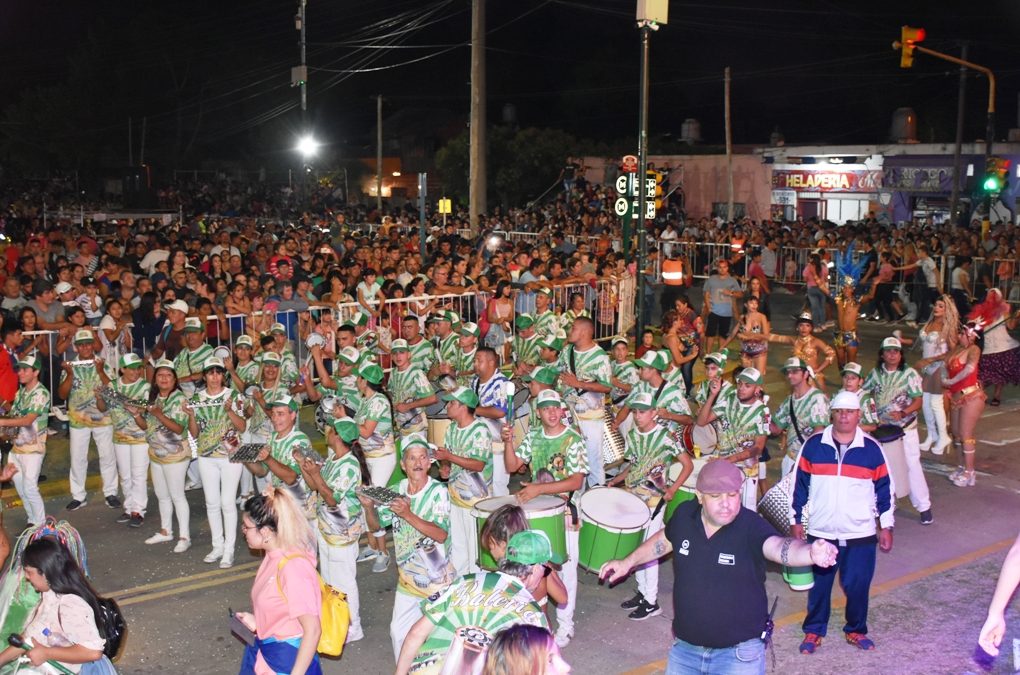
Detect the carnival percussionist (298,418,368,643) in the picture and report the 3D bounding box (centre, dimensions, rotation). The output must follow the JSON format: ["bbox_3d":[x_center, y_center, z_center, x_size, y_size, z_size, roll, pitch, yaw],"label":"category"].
[{"bbox_3d":[-1.237,1.336,9.020,0.480,1.590,0.460,-4,9,-25],"label":"carnival percussionist"}]

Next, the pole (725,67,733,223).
[{"bbox_3d":[7.094,-5.290,41.000,0.220,6.840,0.220,-2,7,0],"label":"pole"}]

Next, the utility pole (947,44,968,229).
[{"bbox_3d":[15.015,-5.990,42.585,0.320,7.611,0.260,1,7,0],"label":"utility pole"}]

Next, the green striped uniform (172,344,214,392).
[{"bbox_3d":[-3.347,0.360,13.450,0.500,0.620,0.300,3,9,23],"label":"green striped uniform"}]

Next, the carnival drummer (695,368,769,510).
[{"bbox_3d":[1.808,1.113,10.200,0.580,1.720,0.460,4,9,27],"label":"carnival drummer"}]

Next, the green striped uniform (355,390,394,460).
[{"bbox_3d":[-1.123,0.727,10.625,0.360,0.580,0.460,0,7,-3],"label":"green striped uniform"}]

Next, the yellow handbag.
[{"bbox_3d":[-0.984,1.347,6.369,0.350,0.460,0.270,-1,7,-6],"label":"yellow handbag"}]

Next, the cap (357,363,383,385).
[{"bbox_3d":[-1.172,0.299,10.571,0.260,0.150,0.180,13,9,7],"label":"cap"}]

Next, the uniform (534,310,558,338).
[{"bbox_3d":[0.494,-0.081,17.200,0.460,0.600,0.300,6,10,36],"label":"uniform"}]

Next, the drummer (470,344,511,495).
[{"bbox_3d":[-0.187,0.946,11.056,0.460,1.751,0.520,-5,9,-37],"label":"drummer"}]

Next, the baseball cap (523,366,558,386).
[{"bbox_3d":[0.226,0.300,9.900,0.260,0.145,0.180,1,7,12],"label":"baseball cap"}]

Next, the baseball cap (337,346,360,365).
[{"bbox_3d":[-1.473,0.169,11.600,0.180,0.140,0.250,21,8,29],"label":"baseball cap"}]

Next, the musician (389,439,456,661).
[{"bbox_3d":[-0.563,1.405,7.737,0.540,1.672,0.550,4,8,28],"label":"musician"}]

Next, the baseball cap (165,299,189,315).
[{"bbox_3d":[-3.973,-0.370,15.200,0.270,0.150,0.190,-2,8,-17],"label":"baseball cap"}]

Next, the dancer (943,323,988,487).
[{"bbox_3d":[4.824,0.687,13.500,0.420,1.660,0.420,-3,8,-21],"label":"dancer"}]

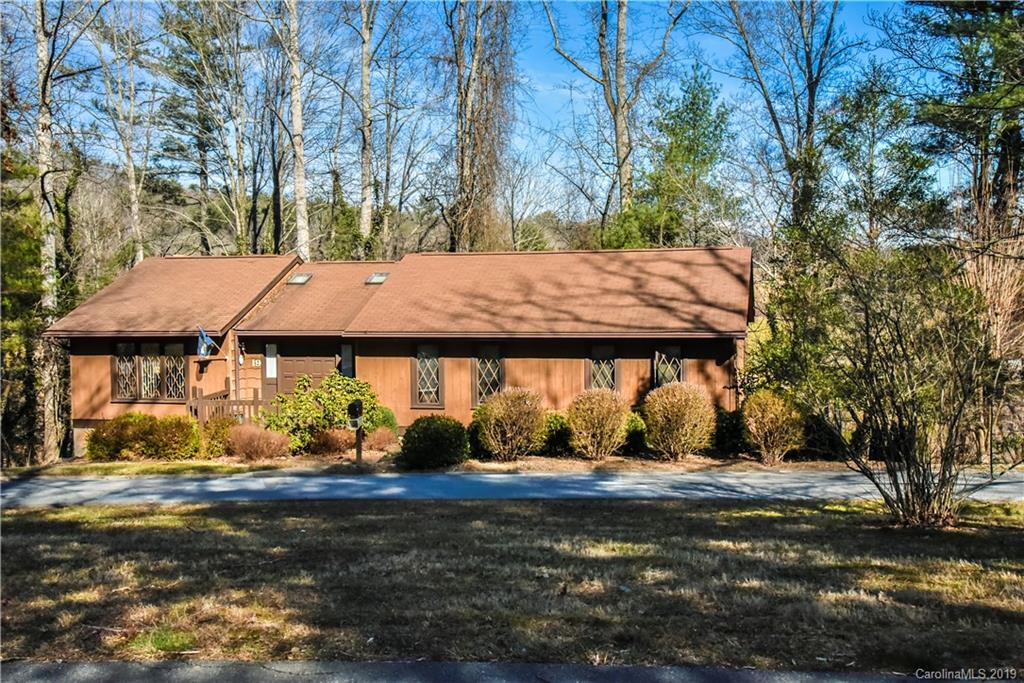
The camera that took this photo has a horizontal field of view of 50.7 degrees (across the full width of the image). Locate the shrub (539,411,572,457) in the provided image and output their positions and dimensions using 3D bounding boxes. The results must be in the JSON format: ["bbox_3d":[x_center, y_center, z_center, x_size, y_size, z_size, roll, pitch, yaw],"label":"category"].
[{"bbox_3d":[1.066,2.280,26.500,1.100,1.120,1.100,0,1,14],"label":"shrub"}]

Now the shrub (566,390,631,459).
[{"bbox_3d":[2.008,1.927,25.100,1.500,1.680,1.500,0,0,14],"label":"shrub"}]

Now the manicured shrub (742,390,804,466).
[{"bbox_3d":[5.975,1.965,24.700,1.420,1.780,1.400,0,1,14],"label":"manicured shrub"}]

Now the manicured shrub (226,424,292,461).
[{"bbox_3d":[-6.587,2.635,28.200,1.700,0.900,1.400,0,1,14],"label":"manicured shrub"}]

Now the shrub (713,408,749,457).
[{"bbox_3d":[5.191,2.172,25.800,1.150,1.150,1.150,0,1,14],"label":"shrub"}]

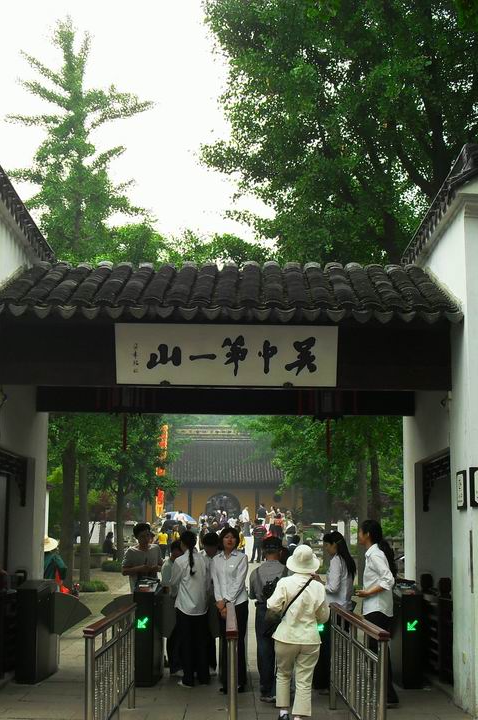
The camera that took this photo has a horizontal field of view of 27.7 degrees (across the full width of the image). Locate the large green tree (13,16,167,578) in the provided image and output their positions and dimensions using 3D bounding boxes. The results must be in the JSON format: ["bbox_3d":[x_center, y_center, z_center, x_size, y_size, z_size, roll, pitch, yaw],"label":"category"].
[{"bbox_3d":[-4.082,-1.854,25.164,4.300,14.900,4.300,1,-9,0],"label":"large green tree"}]

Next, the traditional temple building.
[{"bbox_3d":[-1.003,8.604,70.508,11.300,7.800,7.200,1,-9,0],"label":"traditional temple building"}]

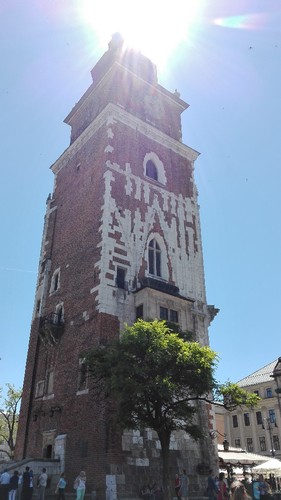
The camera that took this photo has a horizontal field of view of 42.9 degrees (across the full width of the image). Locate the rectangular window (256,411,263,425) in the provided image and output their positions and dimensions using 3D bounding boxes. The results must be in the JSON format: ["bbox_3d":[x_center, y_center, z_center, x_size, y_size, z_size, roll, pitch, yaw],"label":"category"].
[{"bbox_3d":[22.118,31.093,66.224,0.250,2.200,1.150,21,-37,-31],"label":"rectangular window"}]

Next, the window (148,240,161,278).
[{"bbox_3d":[1.327,0.666,36.287,1.500,4.060,0.400,19,-33,-34],"label":"window"}]

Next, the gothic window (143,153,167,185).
[{"bbox_3d":[1.824,-10.303,44.856,3.300,4.300,0.400,21,-37,-31],"label":"gothic window"}]

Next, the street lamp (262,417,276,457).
[{"bbox_3d":[16.859,24.777,44.962,1.400,7.040,1.300,21,-37,-31],"label":"street lamp"}]

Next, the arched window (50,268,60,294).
[{"bbox_3d":[-9.076,3.294,38.799,0.400,2.740,1.700,19,-33,-34],"label":"arched window"}]

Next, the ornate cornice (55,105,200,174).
[{"bbox_3d":[-2.200,-10.908,46.612,13.800,1.600,13.800,19,-32,-33],"label":"ornate cornice"}]

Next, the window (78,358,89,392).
[{"bbox_3d":[-4.498,10.133,29.016,0.400,2.570,1.300,19,-33,-34],"label":"window"}]

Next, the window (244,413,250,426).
[{"bbox_3d":[20.425,32.261,68.106,0.250,2.200,1.150,21,-37,-31],"label":"window"}]

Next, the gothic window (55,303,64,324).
[{"bbox_3d":[-7.973,6.264,35.792,0.400,2.060,1.600,19,-33,-34],"label":"gothic window"}]

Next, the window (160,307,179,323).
[{"bbox_3d":[2.743,6.088,33.624,2.200,1.400,0.300,21,-37,-31],"label":"window"}]

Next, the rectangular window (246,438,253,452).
[{"bbox_3d":[18.638,33.328,61.047,0.250,2.070,1.150,16,-31,-29],"label":"rectangular window"}]

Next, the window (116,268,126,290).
[{"bbox_3d":[-1.780,2.530,32.564,1.070,1.880,0.350,19,-33,-34],"label":"window"}]

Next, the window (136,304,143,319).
[{"bbox_3d":[-0.034,5.442,31.584,0.250,1.070,0.850,19,-33,-34],"label":"window"}]

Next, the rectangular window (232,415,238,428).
[{"bbox_3d":[18.698,33.537,69.975,0.250,2.200,1.150,21,-37,-31],"label":"rectangular window"}]

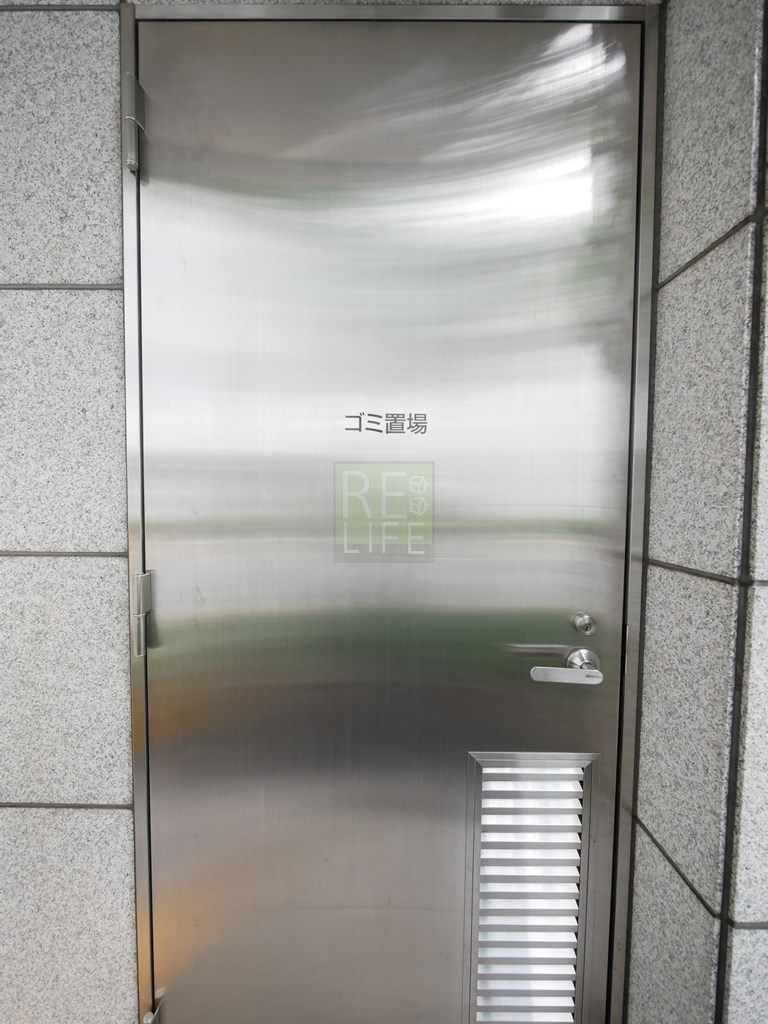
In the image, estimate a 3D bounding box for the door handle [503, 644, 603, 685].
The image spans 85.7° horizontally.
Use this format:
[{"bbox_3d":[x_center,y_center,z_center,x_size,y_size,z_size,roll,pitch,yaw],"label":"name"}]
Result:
[{"bbox_3d":[0.305,0.266,0.693,0.138,0.056,0.055,0,3,0],"label":"door handle"}]

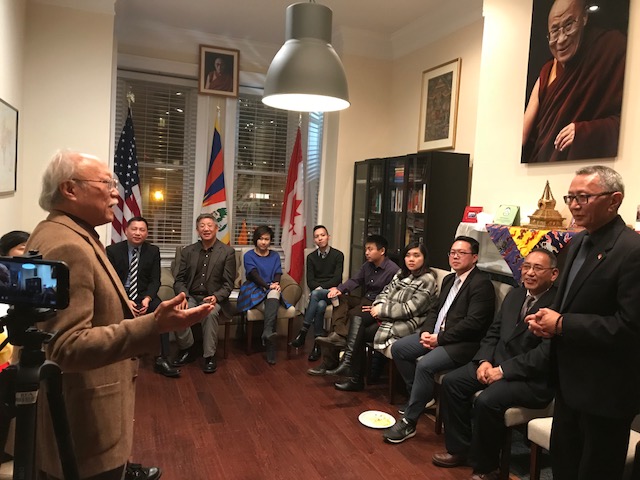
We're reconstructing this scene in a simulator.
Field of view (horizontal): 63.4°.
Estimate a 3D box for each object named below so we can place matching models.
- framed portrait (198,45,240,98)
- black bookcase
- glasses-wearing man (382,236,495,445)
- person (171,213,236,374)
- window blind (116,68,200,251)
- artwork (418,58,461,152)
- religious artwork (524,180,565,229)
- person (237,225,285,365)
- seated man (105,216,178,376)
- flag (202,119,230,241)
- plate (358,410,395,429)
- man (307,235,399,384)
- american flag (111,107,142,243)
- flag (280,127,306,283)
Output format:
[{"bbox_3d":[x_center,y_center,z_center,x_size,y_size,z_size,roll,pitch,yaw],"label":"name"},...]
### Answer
[{"bbox_3d":[-1.089,-1.816,5.595,0.435,0.525,0.030,1,4,-22],"label":"framed portrait"},{"bbox_3d":[0.849,0.134,5.501,0.415,1.960,1.600,1,4,-21],"label":"black bookcase"},{"bbox_3d":[0.765,0.621,3.627,0.880,1.310,0.580,0,5,-36],"label":"glasses-wearing man"},{"bbox_3d":[-1.029,0.423,4.618,0.560,1.310,0.780,2,4,-13],"label":"person"},{"bbox_3d":[-2.103,-0.964,6.576,1.010,2.160,0.070,1,4,-21],"label":"window blind"},{"bbox_3d":[1.213,-1.337,5.260,0.035,0.860,0.670,1,4,-21],"label":"artwork"},{"bbox_3d":[1.411,-0.221,3.236,0.190,0.300,0.190,1,4,-21],"label":"religious artwork"},{"bbox_3d":[-0.590,0.484,5.018,0.470,1.250,0.720,1,4,-22],"label":"person"},{"bbox_3d":[-1.546,0.452,4.448,0.570,1.290,0.760,0,5,-36],"label":"seated man"},{"bbox_3d":[-1.084,-0.472,5.328,0.260,1.520,0.180,1,4,-22],"label":"flag"},{"bbox_3d":[0.389,1.226,3.513,0.255,0.022,0.255,3,4,0],"label":"plate"},{"bbox_3d":[0.268,0.556,4.784,0.930,1.230,0.550,1,5,-30],"label":"man"},{"bbox_3d":[-2.200,-0.477,5.938,0.360,2.050,0.250,1,4,-21],"label":"american flag"},{"bbox_3d":[-0.311,-0.372,5.637,0.250,1.700,0.190,1,4,-22],"label":"flag"}]

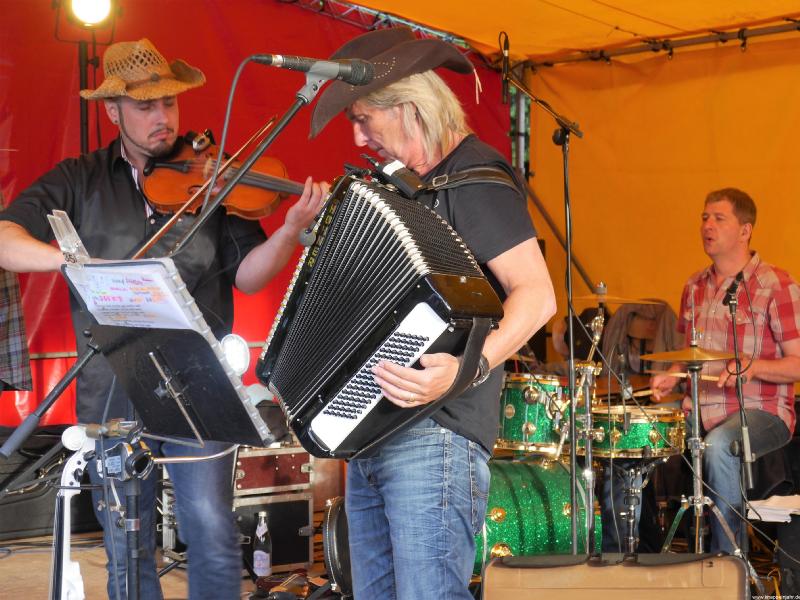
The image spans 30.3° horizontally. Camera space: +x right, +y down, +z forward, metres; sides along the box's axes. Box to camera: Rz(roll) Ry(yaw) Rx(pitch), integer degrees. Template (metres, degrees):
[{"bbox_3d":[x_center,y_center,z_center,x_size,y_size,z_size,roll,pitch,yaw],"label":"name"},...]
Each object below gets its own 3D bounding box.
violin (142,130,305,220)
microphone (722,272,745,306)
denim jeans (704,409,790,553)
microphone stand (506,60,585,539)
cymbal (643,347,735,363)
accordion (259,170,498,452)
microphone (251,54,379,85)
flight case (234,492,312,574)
[{"bbox_3d":[-0.368,-0.287,3.695,0.590,0.206,0.085,9,-31,13],"label":"violin"},{"bbox_3d":[1.094,-0.038,4.850,0.030,0.140,0.030,41,-23,-31],"label":"microphone"},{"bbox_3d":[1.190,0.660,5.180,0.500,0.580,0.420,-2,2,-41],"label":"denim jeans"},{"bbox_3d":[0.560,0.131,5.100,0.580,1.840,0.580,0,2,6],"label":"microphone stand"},{"bbox_3d":[0.981,0.184,4.950,0.356,0.050,0.356,-1,2,0],"label":"cymbal"},{"bbox_3d":[-0.047,0.058,2.877,0.205,0.450,0.380,4,37,-49],"label":"accordion"},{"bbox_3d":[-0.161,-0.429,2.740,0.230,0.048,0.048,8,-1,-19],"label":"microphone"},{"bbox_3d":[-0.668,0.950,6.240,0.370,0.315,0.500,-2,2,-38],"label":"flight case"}]

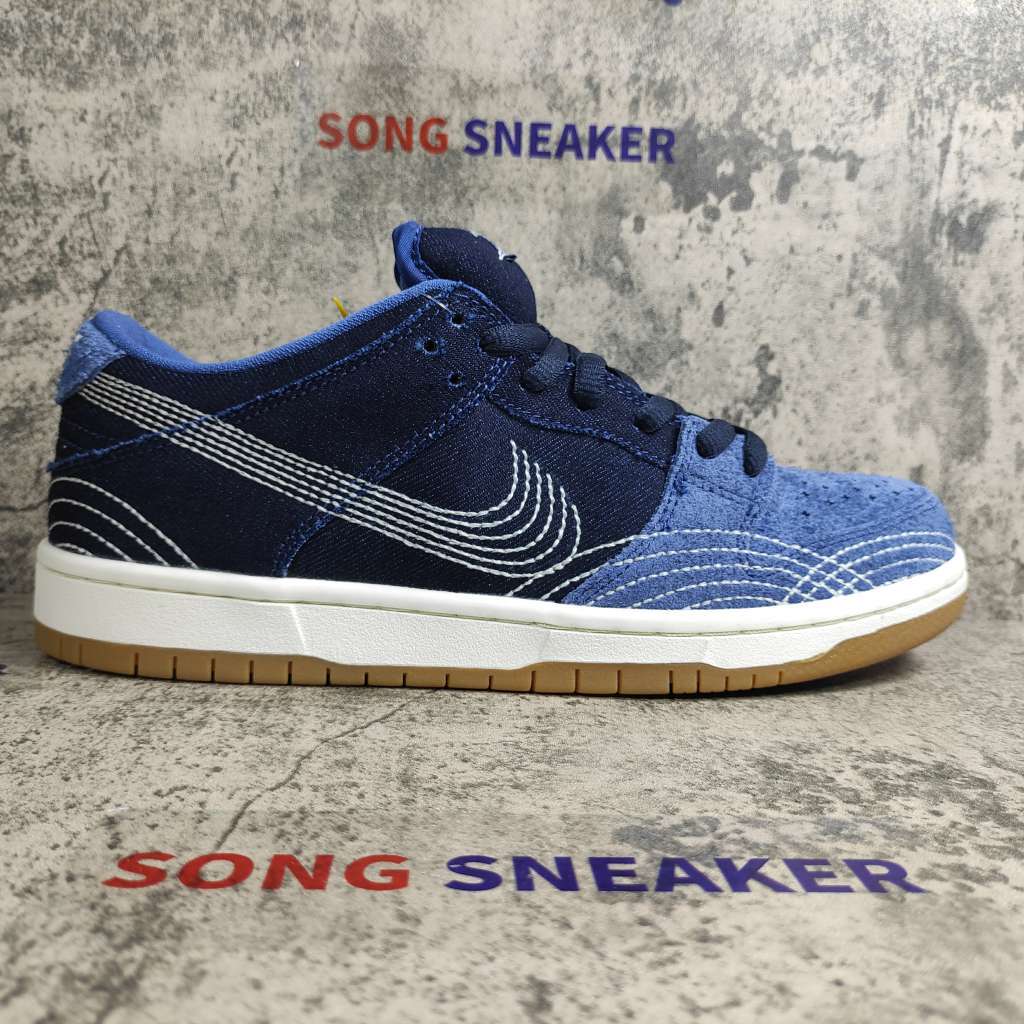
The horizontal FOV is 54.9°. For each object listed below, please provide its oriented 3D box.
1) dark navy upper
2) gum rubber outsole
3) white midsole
[{"bbox_3d":[0.006,-0.033,0.314,0.296,0.111,0.104,1,6,-7],"label":"dark navy upper"},{"bbox_3d":[0.003,0.035,0.320,0.300,0.021,0.107,1,6,-7],"label":"gum rubber outsole"},{"bbox_3d":[0.004,0.023,0.319,0.301,0.030,0.109,1,6,-7],"label":"white midsole"}]

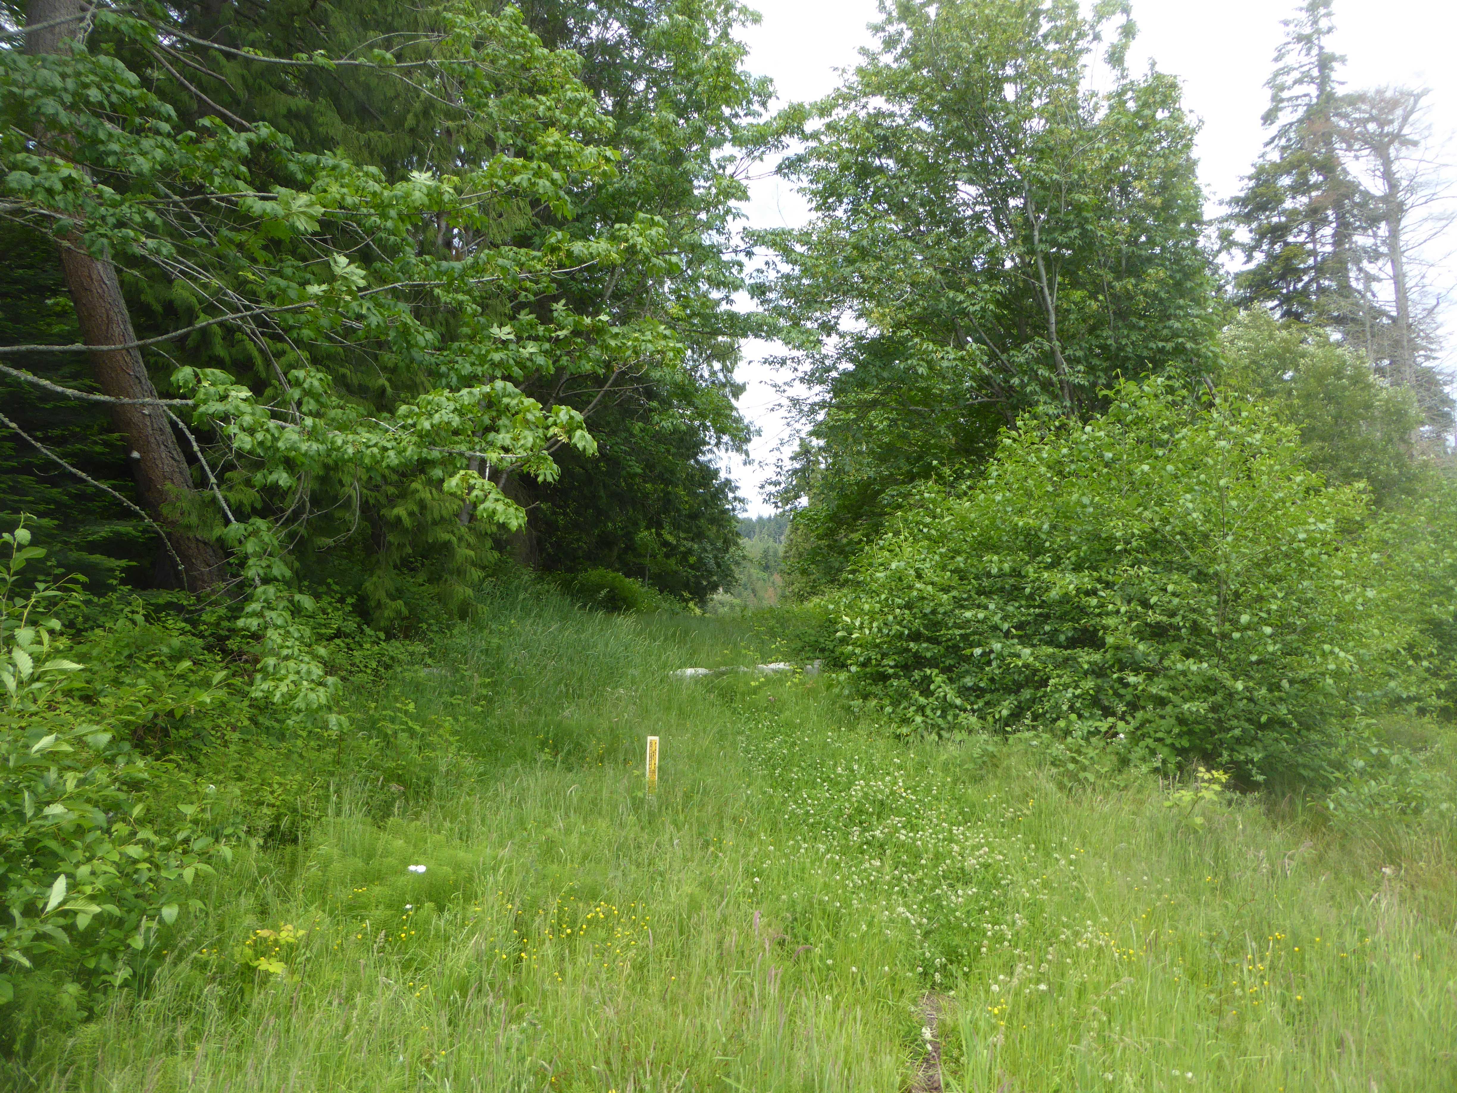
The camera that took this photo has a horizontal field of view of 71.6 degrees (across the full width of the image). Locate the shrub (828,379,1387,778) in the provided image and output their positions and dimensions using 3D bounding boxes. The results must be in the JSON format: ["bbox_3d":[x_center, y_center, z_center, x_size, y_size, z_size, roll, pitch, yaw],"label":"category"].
[{"bbox_3d":[3.180,0.120,8.800,4.600,3.300,3.800,-3,-4,14],"label":"shrub"}]

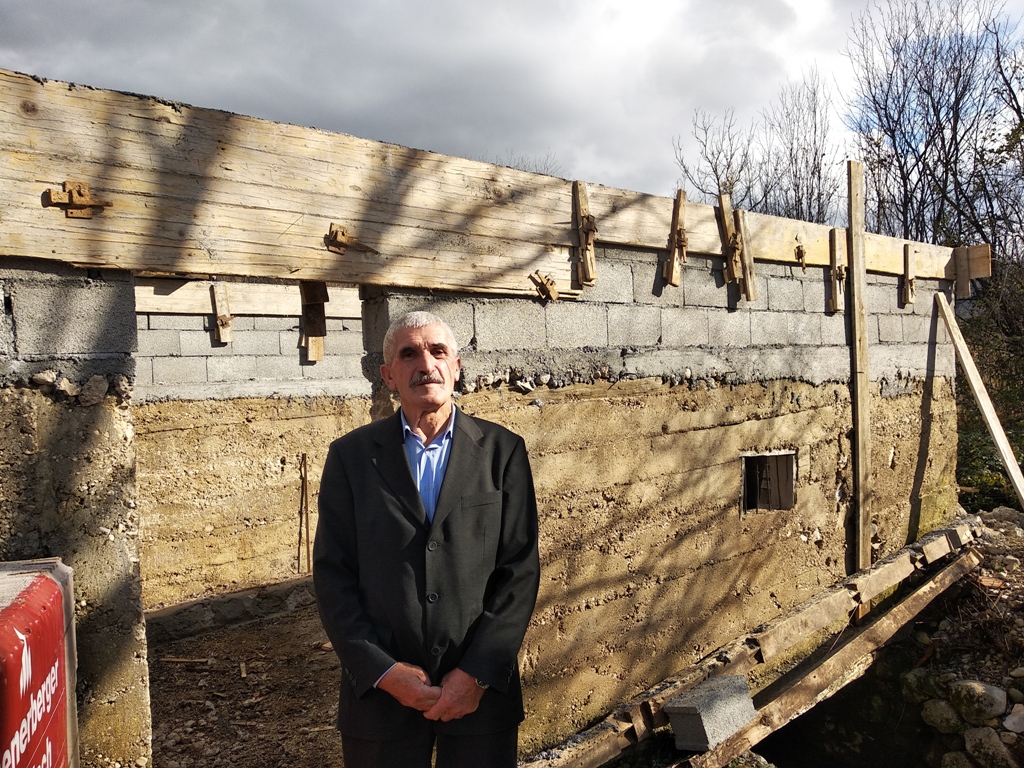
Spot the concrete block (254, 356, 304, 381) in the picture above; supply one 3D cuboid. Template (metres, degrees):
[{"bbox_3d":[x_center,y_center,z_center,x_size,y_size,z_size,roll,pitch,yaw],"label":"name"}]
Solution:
[{"bbox_3d":[-2.026,-0.139,6.591,0.397,0.197,0.197,-3,0,-40],"label":"concrete block"}]

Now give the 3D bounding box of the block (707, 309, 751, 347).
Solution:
[{"bbox_3d":[1.159,-0.317,4.386,0.400,0.200,0.200,-3,2,-40],"label":"block"}]

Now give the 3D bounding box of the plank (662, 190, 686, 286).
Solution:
[{"bbox_3d":[0.840,-0.749,3.956,0.065,0.490,0.040,7,-5,-40],"label":"plank"}]

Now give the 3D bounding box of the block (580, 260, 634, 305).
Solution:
[{"bbox_3d":[0.381,-0.486,3.735,0.400,0.200,0.200,-3,2,-40],"label":"block"}]

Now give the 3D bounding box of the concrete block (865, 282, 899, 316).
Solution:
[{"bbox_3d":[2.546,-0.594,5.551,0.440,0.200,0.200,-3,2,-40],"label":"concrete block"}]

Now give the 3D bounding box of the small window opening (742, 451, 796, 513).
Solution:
[{"bbox_3d":[1.450,0.575,4.616,0.560,0.360,0.240,-3,2,-40],"label":"small window opening"}]

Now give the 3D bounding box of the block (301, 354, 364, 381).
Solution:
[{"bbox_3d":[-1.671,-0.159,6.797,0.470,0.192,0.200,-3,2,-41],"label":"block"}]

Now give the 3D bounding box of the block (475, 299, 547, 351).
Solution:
[{"bbox_3d":[-0.064,-0.247,3.312,0.397,0.197,0.197,-3,0,-40],"label":"block"}]

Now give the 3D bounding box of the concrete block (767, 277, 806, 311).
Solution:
[{"bbox_3d":[1.620,-0.553,4.800,0.397,0.197,0.200,-3,2,-40],"label":"concrete block"}]

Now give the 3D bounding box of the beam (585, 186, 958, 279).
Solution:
[{"bbox_3d":[2.002,-0.893,4.968,4.300,0.250,0.035,-3,2,-40],"label":"beam"}]

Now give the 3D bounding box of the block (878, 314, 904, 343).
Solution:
[{"bbox_3d":[2.670,-0.391,5.617,0.397,0.197,0.197,-3,0,-40],"label":"block"}]

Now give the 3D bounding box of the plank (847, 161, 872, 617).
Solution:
[{"bbox_3d":[2.369,0.036,5.232,0.150,3.100,0.030,-3,2,-40],"label":"plank"}]

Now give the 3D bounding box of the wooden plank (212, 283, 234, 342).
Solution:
[{"bbox_3d":[-2.224,-0.537,5.916,0.092,0.440,0.045,-9,6,-43],"label":"wooden plank"}]

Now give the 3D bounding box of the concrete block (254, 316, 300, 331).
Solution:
[{"bbox_3d":[-2.048,-0.544,6.590,0.397,0.190,0.197,-3,0,-40],"label":"concrete block"}]

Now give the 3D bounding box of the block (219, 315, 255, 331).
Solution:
[{"bbox_3d":[-2.298,-0.523,6.163,0.400,0.200,0.200,-3,2,-41],"label":"block"}]

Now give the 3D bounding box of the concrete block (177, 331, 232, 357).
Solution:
[{"bbox_3d":[-2.408,-0.314,5.972,0.390,0.190,0.195,-3,2,-43],"label":"concrete block"}]

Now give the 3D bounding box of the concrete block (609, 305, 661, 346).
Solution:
[{"bbox_3d":[0.547,-0.287,3.872,0.400,0.200,0.200,-3,2,-40],"label":"concrete block"}]

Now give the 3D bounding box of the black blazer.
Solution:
[{"bbox_3d":[-0.202,0.435,1.820,0.540,0.760,0.330,-2,1,-9],"label":"black blazer"}]

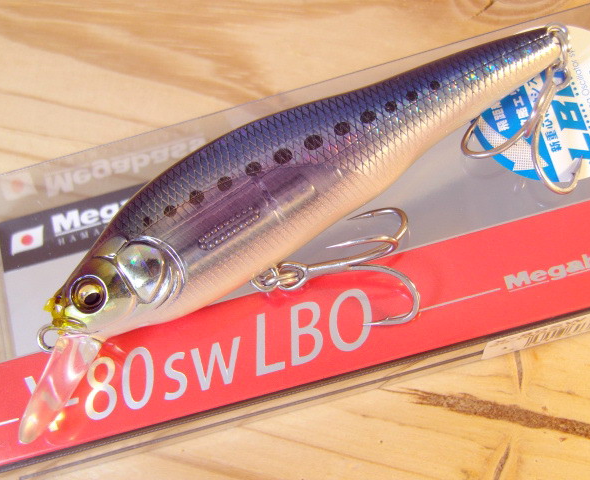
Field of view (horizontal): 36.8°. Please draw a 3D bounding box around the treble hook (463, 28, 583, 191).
[{"bbox_3d":[0.035,-0.020,0.122,0.016,0.014,0.022,26,76,14],"label":"treble hook"}]

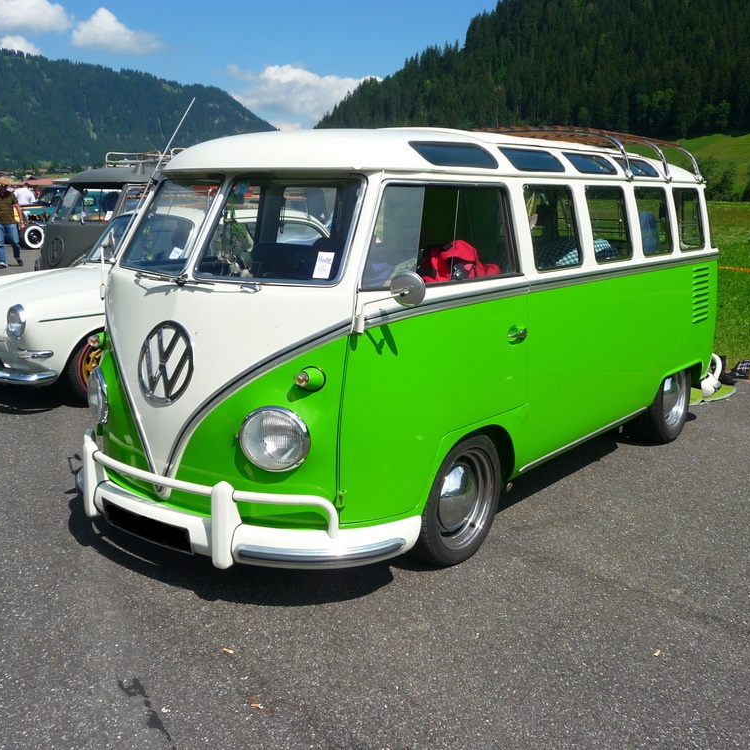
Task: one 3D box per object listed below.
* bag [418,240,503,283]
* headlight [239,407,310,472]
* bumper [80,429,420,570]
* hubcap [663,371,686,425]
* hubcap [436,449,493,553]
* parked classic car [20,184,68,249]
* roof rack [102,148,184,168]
[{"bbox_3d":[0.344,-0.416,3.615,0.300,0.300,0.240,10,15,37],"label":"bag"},{"bbox_3d":[-0.327,0.215,2.973,0.225,0.225,0.110,7,14,28],"label":"headlight"},{"bbox_3d":[-0.672,0.413,3.409,1.740,0.370,0.560,10,15,37],"label":"bumper"},{"bbox_3d":[1.828,0.119,5.365,0.100,0.420,0.420,10,15,37],"label":"hubcap"},{"bbox_3d":[0.338,0.499,3.522,0.100,0.420,0.420,10,15,37],"label":"hubcap"},{"bbox_3d":[-8.210,-4.246,23.179,1.660,1.580,3.750,10,15,37],"label":"parked classic car"},{"bbox_3d":[-2.143,-2.482,10.008,1.060,0.210,1.500,10,15,37],"label":"roof rack"}]

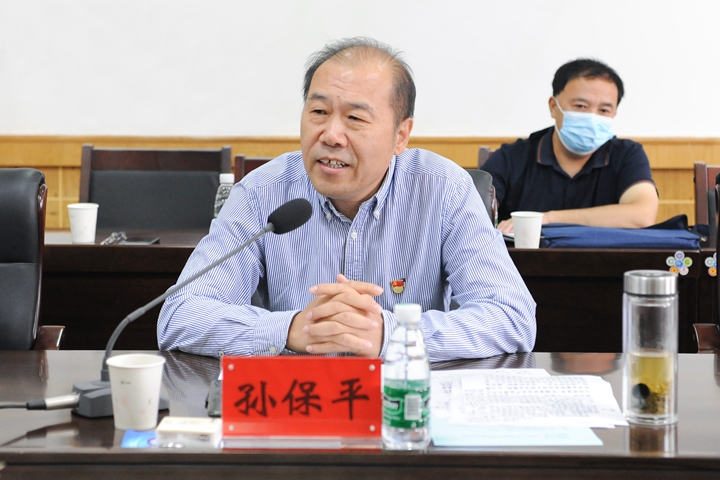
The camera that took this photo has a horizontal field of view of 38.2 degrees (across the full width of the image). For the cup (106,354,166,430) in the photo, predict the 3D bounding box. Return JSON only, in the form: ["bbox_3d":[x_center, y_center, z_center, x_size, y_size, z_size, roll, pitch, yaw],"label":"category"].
[{"bbox_3d":[-0.291,0.201,1.357,0.077,0.087,0.077,0,5,0],"label":"cup"}]

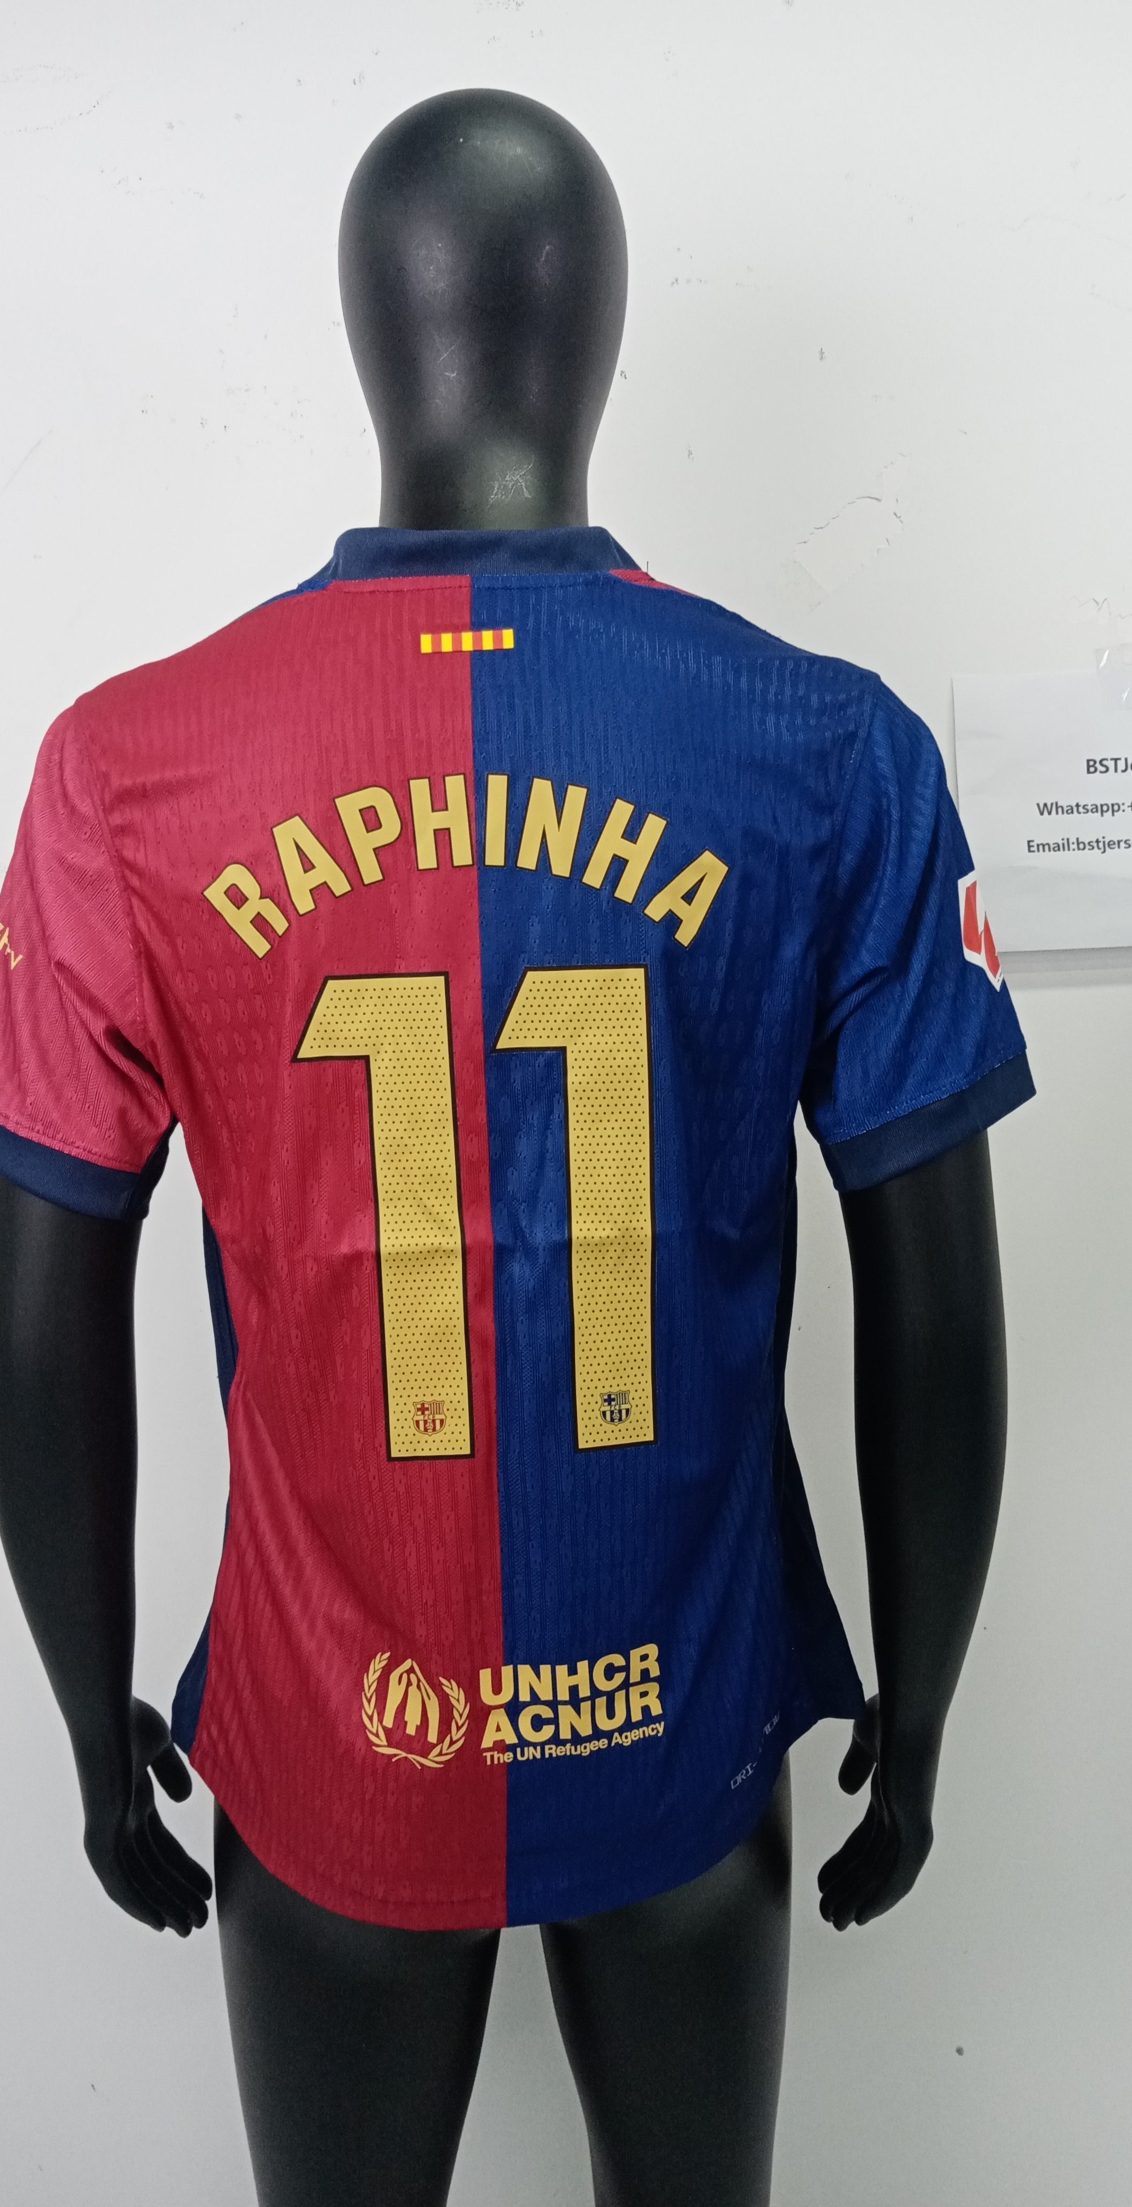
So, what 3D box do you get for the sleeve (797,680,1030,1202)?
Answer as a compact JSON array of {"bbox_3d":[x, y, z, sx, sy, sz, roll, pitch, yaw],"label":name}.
[{"bbox_3d":[0.199,-0.094,0.940,0.136,0.285,0.150,-1,3,0],"label":"sleeve"}]

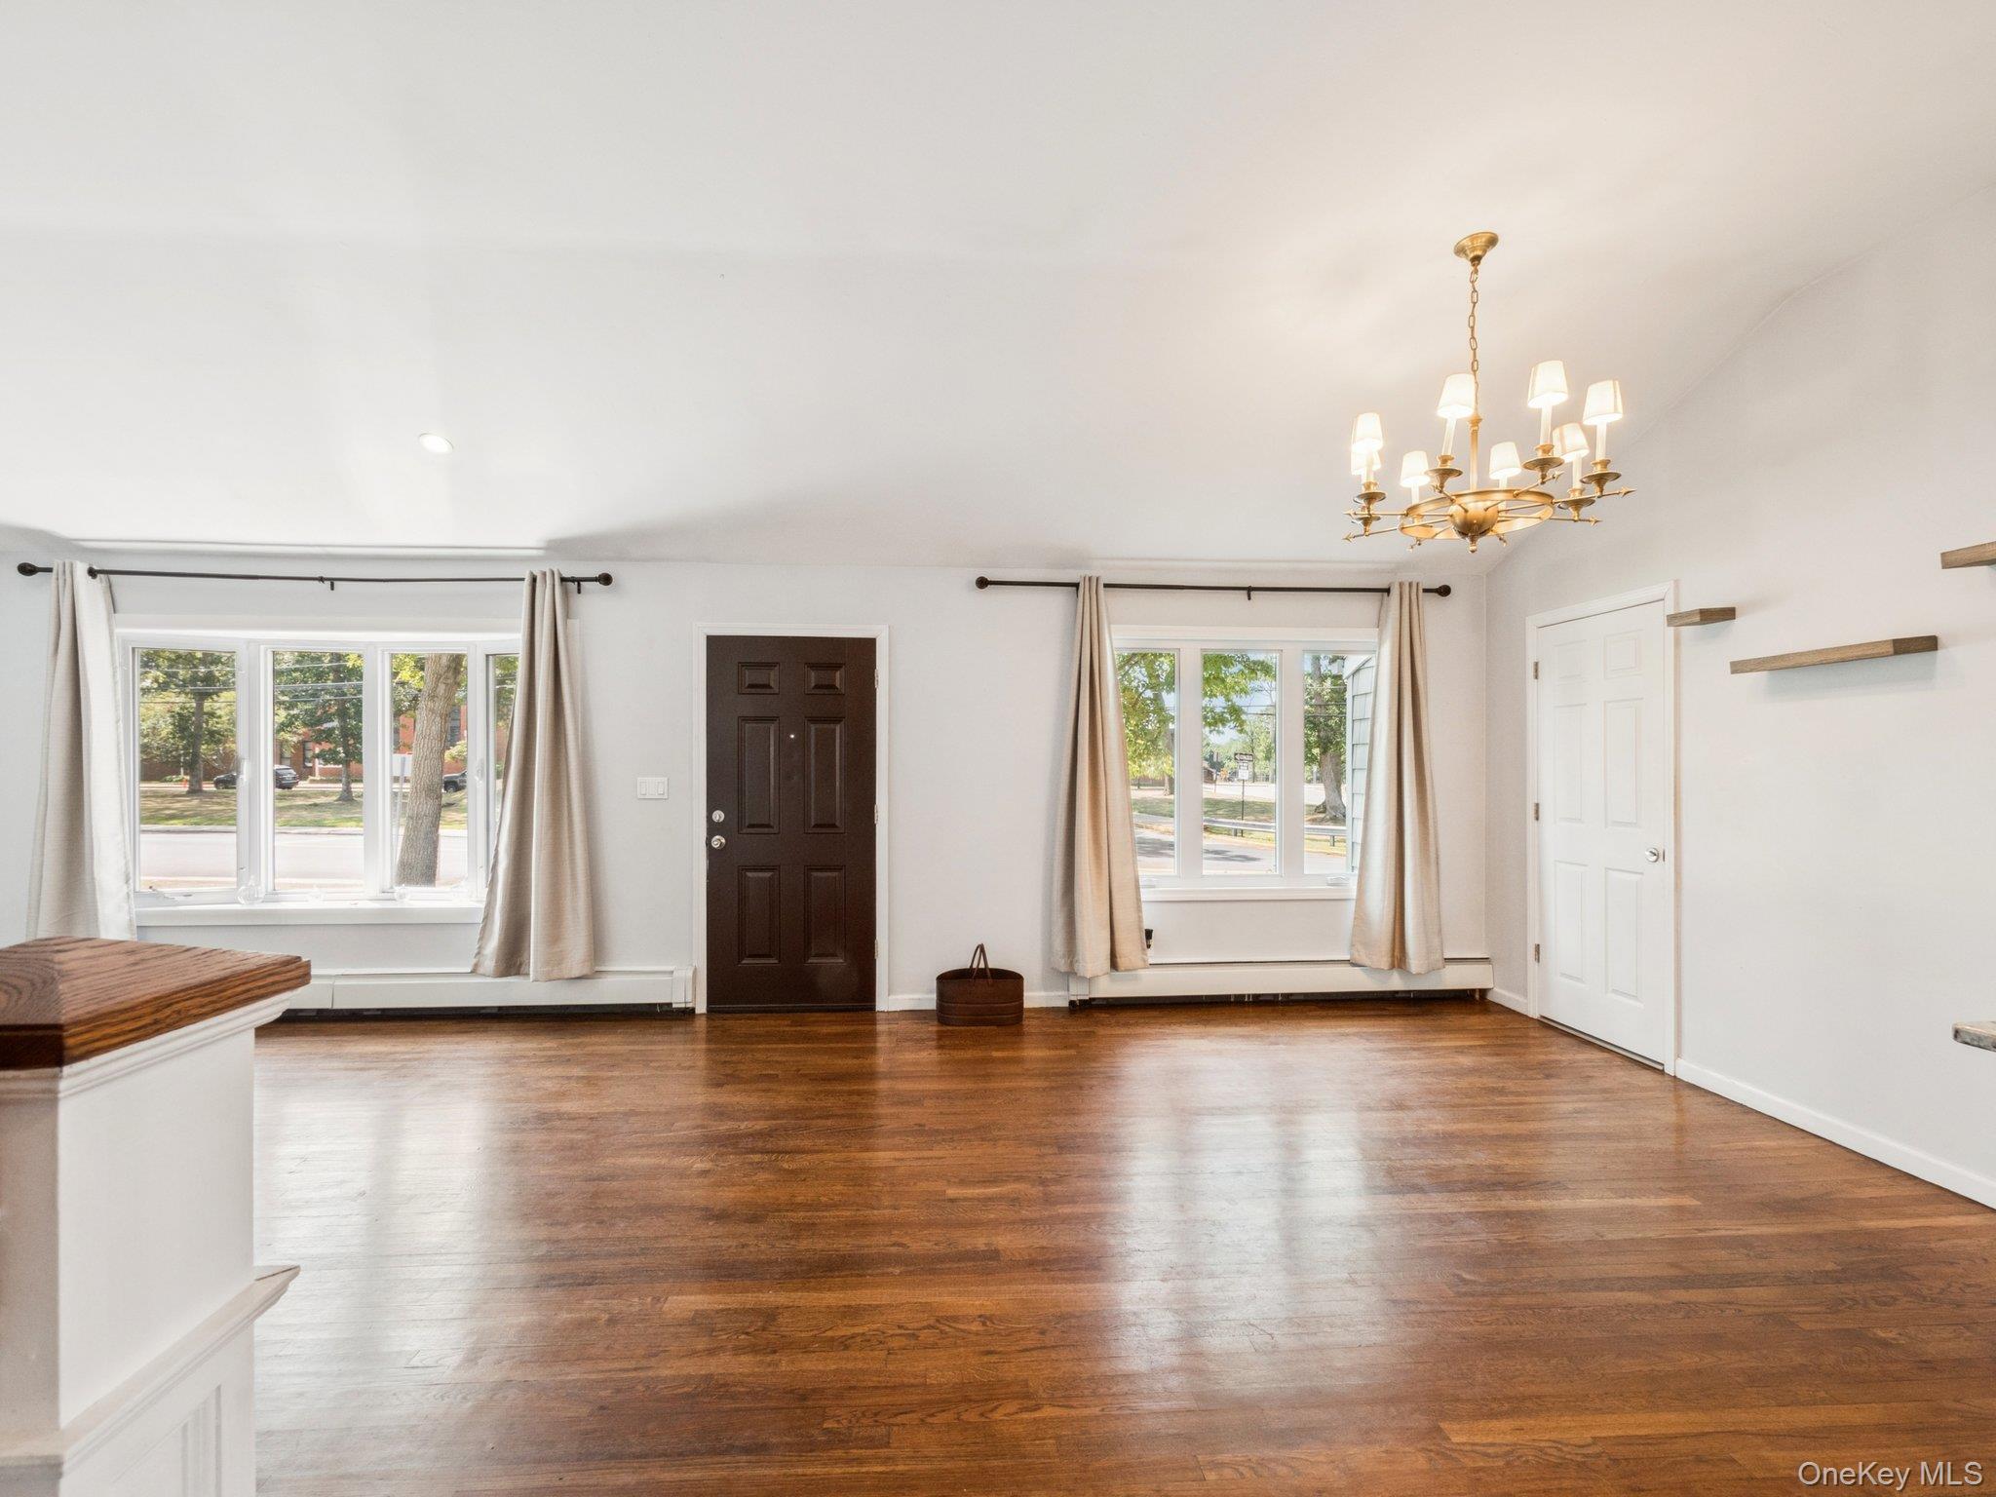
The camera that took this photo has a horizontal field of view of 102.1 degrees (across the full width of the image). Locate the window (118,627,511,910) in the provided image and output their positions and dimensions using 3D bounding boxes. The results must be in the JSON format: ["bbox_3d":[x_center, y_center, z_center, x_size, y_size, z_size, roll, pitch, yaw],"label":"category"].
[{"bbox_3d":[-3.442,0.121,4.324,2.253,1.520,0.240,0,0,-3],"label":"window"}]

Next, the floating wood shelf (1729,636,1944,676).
[{"bbox_3d":[2.904,-0.311,2.830,0.169,0.048,0.507,0,0,-6],"label":"floating wood shelf"}]

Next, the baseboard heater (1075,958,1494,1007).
[{"bbox_3d":[1.587,1.300,4.456,2.372,0.230,0.075,0,0,-3],"label":"baseboard heater"}]

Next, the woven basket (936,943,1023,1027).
[{"bbox_3d":[-0.094,1.225,4.250,0.455,0.390,0.240,0,0,-3],"label":"woven basket"}]

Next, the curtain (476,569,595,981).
[{"bbox_3d":[-2.401,0.133,4.180,0.596,2.132,0.140,0,0,-3],"label":"curtain"}]

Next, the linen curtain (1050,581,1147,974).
[{"bbox_3d":[0.550,0.147,4.340,0.524,2.163,0.150,0,0,-3],"label":"linen curtain"}]

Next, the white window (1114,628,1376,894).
[{"bbox_3d":[1.385,0.083,4.535,1.846,1.524,0.180,0,0,-3],"label":"white window"}]

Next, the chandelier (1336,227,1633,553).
[{"bbox_3d":[1.597,-1.173,2.710,0.839,1.033,0.839,0,0,-3],"label":"chandelier"}]

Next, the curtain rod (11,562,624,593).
[{"bbox_3d":[-3.467,-0.873,4.133,2.928,0.100,0.110,0,0,-3],"label":"curtain rod"}]

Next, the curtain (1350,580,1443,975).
[{"bbox_3d":[2.186,0.158,4.428,0.528,2.172,0.150,0,0,-3],"label":"curtain"}]

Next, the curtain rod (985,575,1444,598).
[{"bbox_3d":[1.190,-0.869,4.384,2.624,0.085,0.110,0,0,-3],"label":"curtain rod"}]

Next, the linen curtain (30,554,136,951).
[{"bbox_3d":[-4.600,0.137,4.062,0.518,2.134,0.140,0,0,-3],"label":"linen curtain"}]

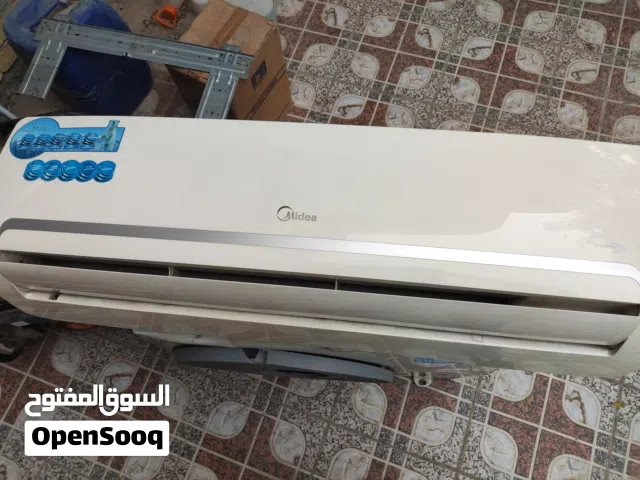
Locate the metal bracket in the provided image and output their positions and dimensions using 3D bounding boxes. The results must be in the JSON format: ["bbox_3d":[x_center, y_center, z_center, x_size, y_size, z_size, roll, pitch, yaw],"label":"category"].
[{"bbox_3d":[-0.548,-0.492,1.424,0.683,0.028,0.281,12,76,5],"label":"metal bracket"}]

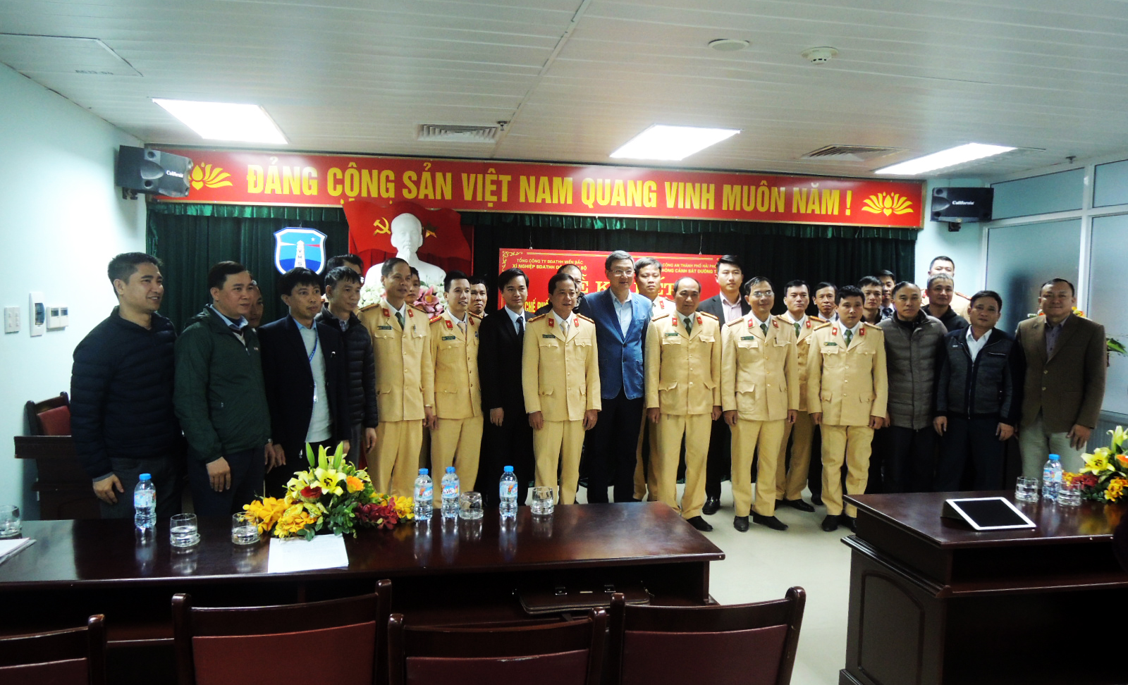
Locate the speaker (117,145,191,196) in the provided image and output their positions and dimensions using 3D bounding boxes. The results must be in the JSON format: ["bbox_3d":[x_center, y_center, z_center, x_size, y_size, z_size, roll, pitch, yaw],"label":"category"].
[{"bbox_3d":[-2.865,-1.197,5.497,0.250,0.280,0.450,9,6,16],"label":"speaker"}]

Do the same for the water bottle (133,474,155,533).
[{"bbox_3d":[-1.313,0.489,2.448,0.061,0.172,0.061,0,4,-11],"label":"water bottle"}]

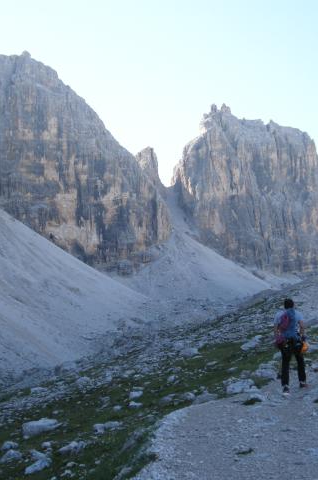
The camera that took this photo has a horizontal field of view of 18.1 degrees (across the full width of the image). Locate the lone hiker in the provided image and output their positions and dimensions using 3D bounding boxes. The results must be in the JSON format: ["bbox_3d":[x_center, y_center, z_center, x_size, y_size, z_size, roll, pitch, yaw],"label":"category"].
[{"bbox_3d":[2.451,1.973,18.500,0.610,1.750,0.480,-1,-5,7],"label":"lone hiker"}]

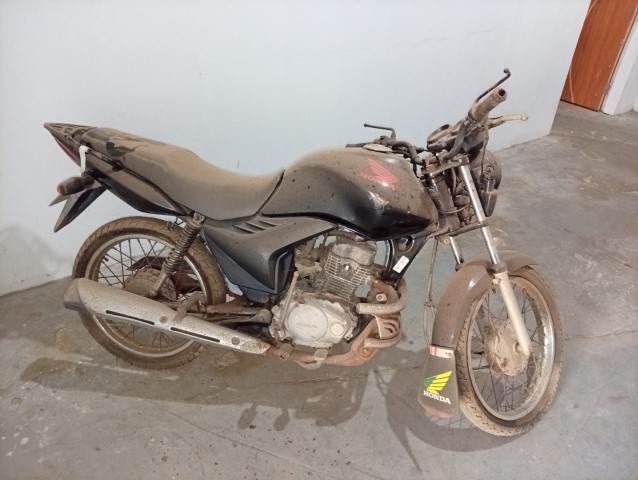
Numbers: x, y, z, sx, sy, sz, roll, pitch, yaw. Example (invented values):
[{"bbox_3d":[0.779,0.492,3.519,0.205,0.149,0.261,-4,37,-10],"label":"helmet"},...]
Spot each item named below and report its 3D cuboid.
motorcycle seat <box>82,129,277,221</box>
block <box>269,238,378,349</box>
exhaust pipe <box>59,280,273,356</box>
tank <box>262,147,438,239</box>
[{"bbox_3d":[-0.462,-0.230,1.647,0.715,0.240,0.270,7,16,8],"label":"motorcycle seat"},{"bbox_3d":[0.015,0.163,1.662,0.345,0.345,0.300,7,16,8],"label":"block"},{"bbox_3d":[-0.520,0.272,1.622,0.720,0.125,0.120,15,17,3],"label":"exhaust pipe"},{"bbox_3d":[0.112,-0.171,1.564,0.540,0.265,0.290,7,16,8],"label":"tank"}]

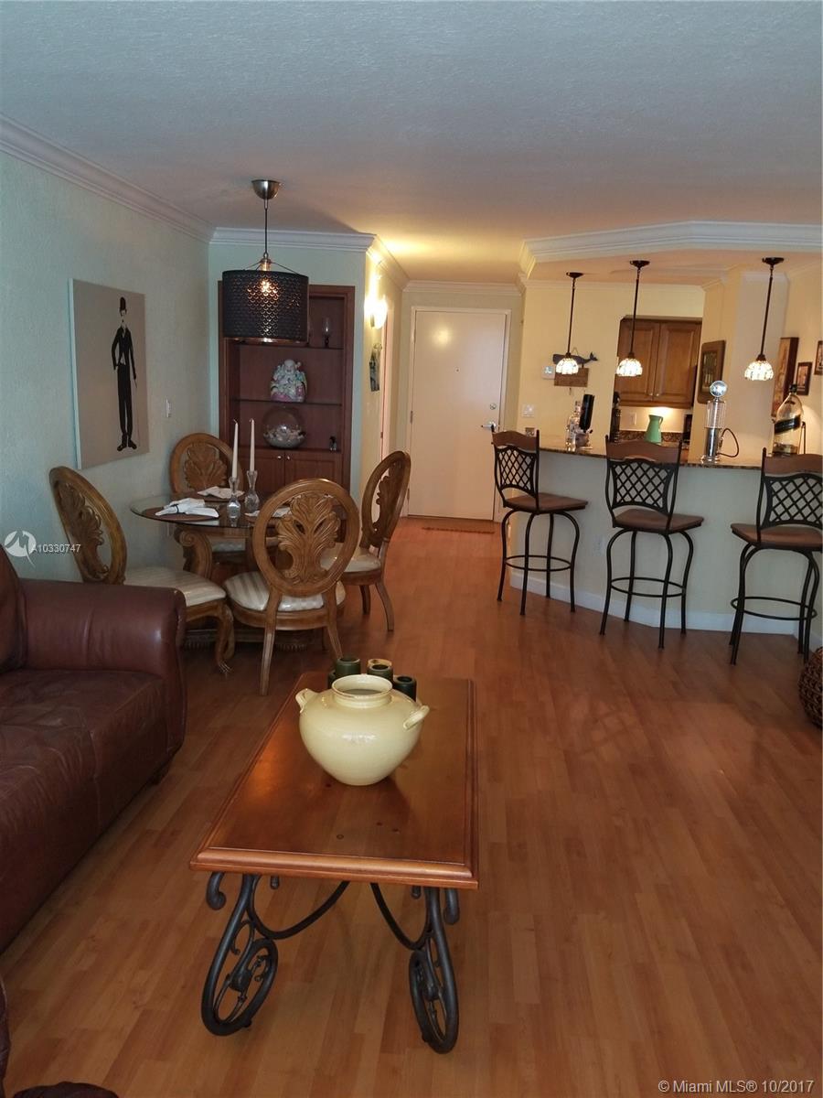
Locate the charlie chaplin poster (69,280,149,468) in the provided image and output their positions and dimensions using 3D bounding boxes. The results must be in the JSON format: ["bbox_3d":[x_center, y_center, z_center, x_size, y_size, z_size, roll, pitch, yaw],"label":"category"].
[{"bbox_3d":[-1.543,-0.895,4.268,0.030,0.865,0.840,3,12,4],"label":"charlie chaplin poster"}]

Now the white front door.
[{"bbox_3d":[0.466,-1.391,8.713,0.935,2.160,0.050,3,12,4],"label":"white front door"}]

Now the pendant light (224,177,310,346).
[{"bbox_3d":[-0.729,-1.433,4.125,0.443,0.760,0.443,3,12,4],"label":"pendant light"}]

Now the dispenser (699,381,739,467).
[{"bbox_3d":[1.974,-0.816,5.282,0.250,0.540,0.150,3,13,3],"label":"dispenser"}]

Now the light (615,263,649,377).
[{"bbox_3d":[1.458,-1.497,5.393,0.180,0.735,0.180,3,13,3],"label":"light"}]

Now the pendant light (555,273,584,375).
[{"bbox_3d":[1.163,-1.633,6.001,0.170,0.715,0.170,3,12,4],"label":"pendant light"}]

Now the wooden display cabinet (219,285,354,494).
[{"bbox_3d":[-0.875,-0.781,5.910,0.930,2.110,0.320,3,13,3],"label":"wooden display cabinet"}]

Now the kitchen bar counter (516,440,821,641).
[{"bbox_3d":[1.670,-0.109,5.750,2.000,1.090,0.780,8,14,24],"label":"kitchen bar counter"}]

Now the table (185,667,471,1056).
[{"bbox_3d":[-0.139,0.818,2.507,0.660,0.475,1.240,3,12,4],"label":"table"}]

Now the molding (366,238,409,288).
[{"bbox_3d":[-0.156,-2.356,6.953,0.080,0.100,3.170,3,13,3],"label":"molding"}]

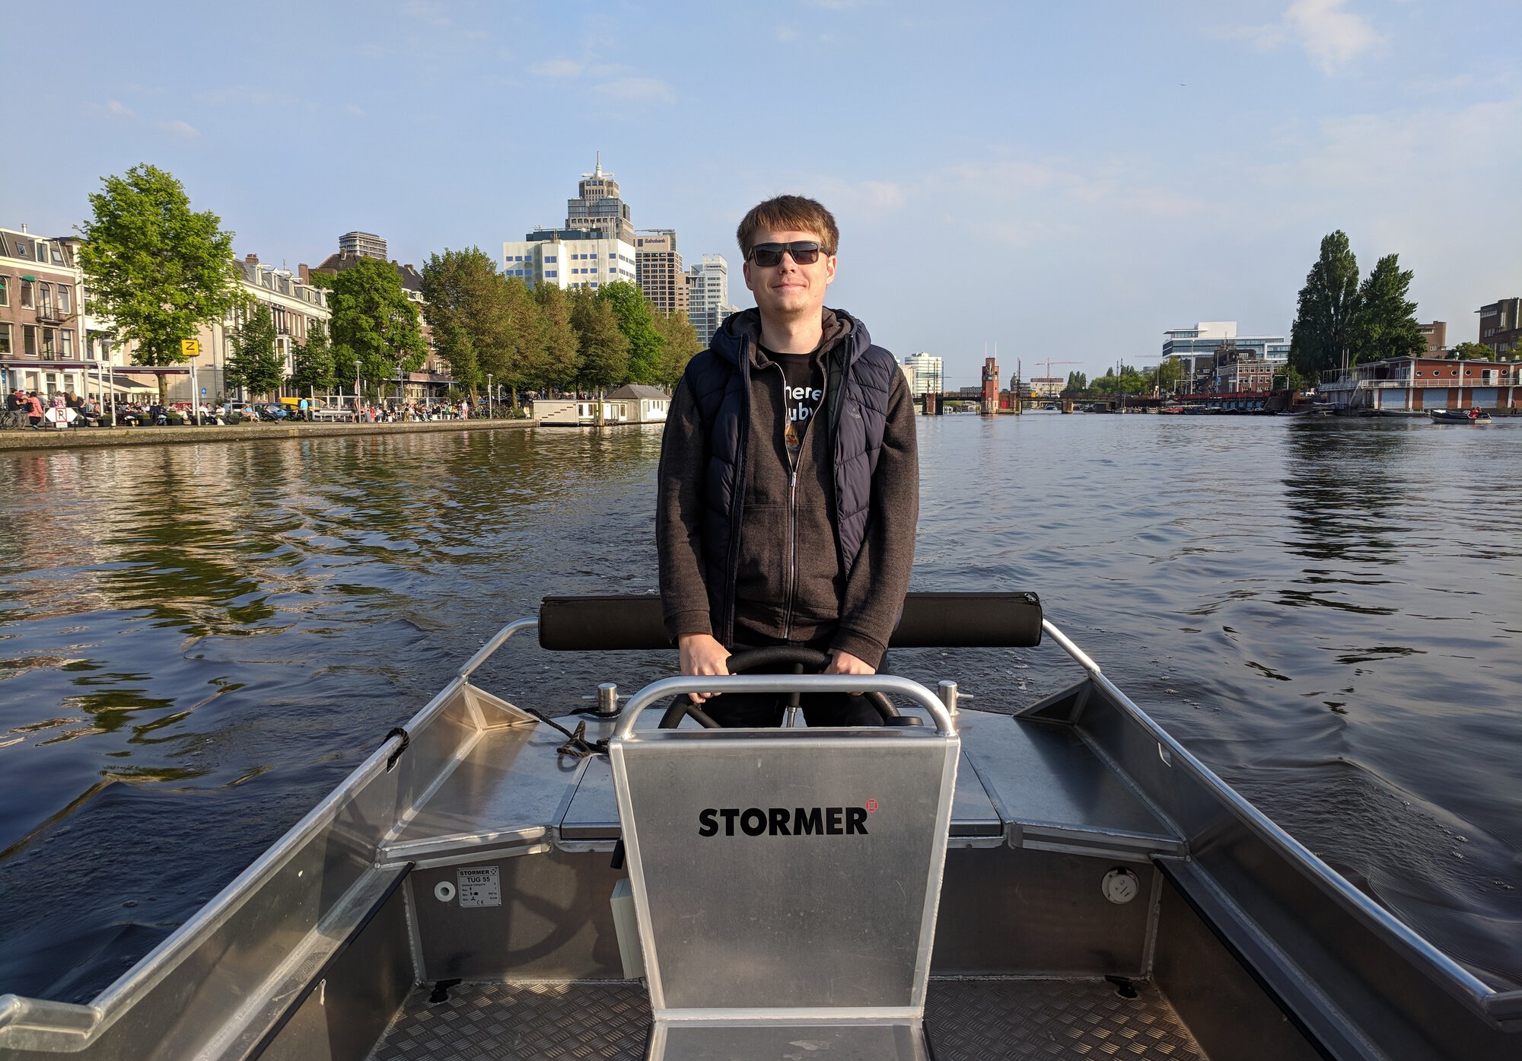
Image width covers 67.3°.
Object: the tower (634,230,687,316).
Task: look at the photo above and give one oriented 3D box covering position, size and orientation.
[{"bbox_3d":[-71.540,-147.563,813.943,33.000,124.883,30.000,1,6,7],"label":"tower"}]

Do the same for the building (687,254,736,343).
[{"bbox_3d":[-30.682,-119.757,694.264,27.000,94.406,25.000,-2,6,-17],"label":"building"}]

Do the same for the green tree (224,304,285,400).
[{"bbox_3d":[-38.126,-12.643,86.145,5.000,8.719,5.000,0,6,0],"label":"green tree"}]

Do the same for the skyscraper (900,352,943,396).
[{"bbox_3d":[139.774,-128.422,992.000,35.000,51.121,28.000,-1,6,-7],"label":"skyscraper"}]

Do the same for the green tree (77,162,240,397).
[{"bbox_3d":[-37.148,-14.603,70.858,10.200,15.965,10.200,0,6,0],"label":"green tree"}]

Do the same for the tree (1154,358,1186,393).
[{"bbox_3d":[101.183,-35.954,282.782,8.000,13.545,8.000,0,6,0],"label":"tree"}]

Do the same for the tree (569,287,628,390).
[{"bbox_3d":[-20.497,-22.488,144.437,7.800,16.198,7.800,0,6,0],"label":"tree"}]

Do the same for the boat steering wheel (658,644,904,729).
[{"bbox_3d":[0.034,0.415,1.980,0.450,0.450,0.100,0,18,0],"label":"boat steering wheel"}]

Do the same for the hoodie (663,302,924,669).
[{"bbox_3d":[0.054,-0.103,2.362,0.555,0.721,0.450,0,6,0],"label":"hoodie"}]

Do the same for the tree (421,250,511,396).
[{"bbox_3d":[-29.727,-19.789,114.548,9.600,16.907,9.600,0,6,0],"label":"tree"}]

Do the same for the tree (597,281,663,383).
[{"bbox_3d":[-17.676,-24.609,155.274,9.000,18.140,9.000,0,6,0],"label":"tree"}]

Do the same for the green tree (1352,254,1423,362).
[{"bbox_3d":[99.859,-31.489,182.691,12.000,24.887,12.000,0,6,0],"label":"green tree"}]

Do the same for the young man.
[{"bbox_3d":[0.054,0.223,2.377,0.555,1.810,0.530,0,6,0],"label":"young man"}]

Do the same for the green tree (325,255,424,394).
[{"bbox_3d":[-33.227,-16.509,98.813,8.500,13.887,8.500,0,6,0],"label":"green tree"}]

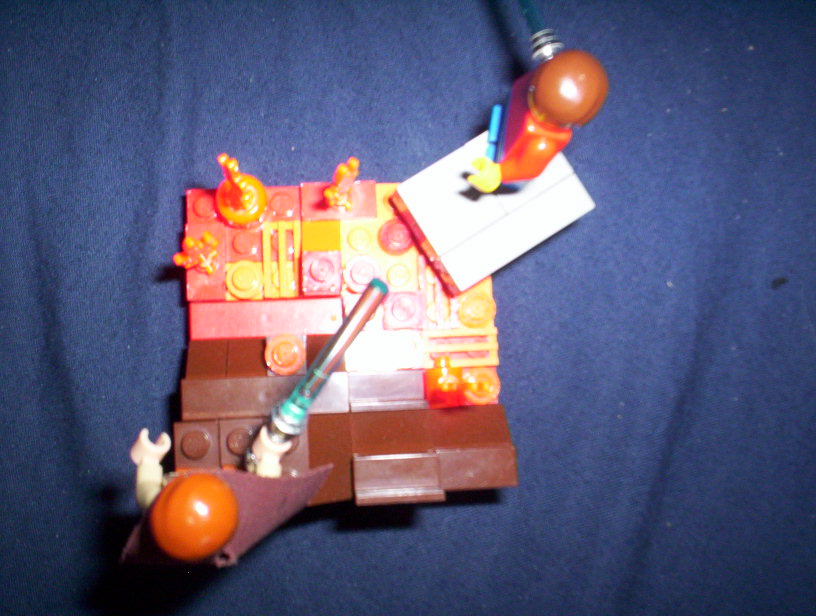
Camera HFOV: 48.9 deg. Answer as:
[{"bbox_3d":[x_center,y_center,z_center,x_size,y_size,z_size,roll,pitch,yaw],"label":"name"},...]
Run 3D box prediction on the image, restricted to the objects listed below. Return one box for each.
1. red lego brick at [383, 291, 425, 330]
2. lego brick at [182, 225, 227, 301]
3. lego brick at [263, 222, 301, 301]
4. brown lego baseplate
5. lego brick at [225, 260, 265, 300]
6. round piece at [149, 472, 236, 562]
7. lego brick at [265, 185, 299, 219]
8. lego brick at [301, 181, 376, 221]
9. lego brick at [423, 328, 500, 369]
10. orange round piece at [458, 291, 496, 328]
[{"bbox_3d":[-0.002,0.001,0.187,0.008,0.009,0.008,-2,86,-5],"label":"red lego brick"},{"bbox_3d":[-0.042,-0.009,0.187,0.008,0.003,0.016,-2,85,-6],"label":"lego brick"},{"bbox_3d":[-0.026,-0.010,0.188,0.008,0.003,0.016,-2,86,-5],"label":"lego brick"},{"bbox_3d":[-0.011,0.028,0.174,0.064,0.023,0.016,-2,85,-6],"label":"brown lego baseplate"},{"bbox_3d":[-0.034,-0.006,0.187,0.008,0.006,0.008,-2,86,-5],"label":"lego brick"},{"bbox_3d":[-0.031,0.030,0.129,0.013,0.011,0.013,1,85,-6],"label":"round piece"},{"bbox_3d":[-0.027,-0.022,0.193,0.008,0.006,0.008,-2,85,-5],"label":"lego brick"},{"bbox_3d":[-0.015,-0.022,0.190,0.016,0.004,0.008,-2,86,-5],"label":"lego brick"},{"bbox_3d":[0.011,0.009,0.189,0.016,0.004,0.008,-2,85,-6],"label":"lego brick"},{"bbox_3d":[0.014,0.000,0.190,0.008,0.005,0.008,0,85,-5],"label":"orange round piece"}]

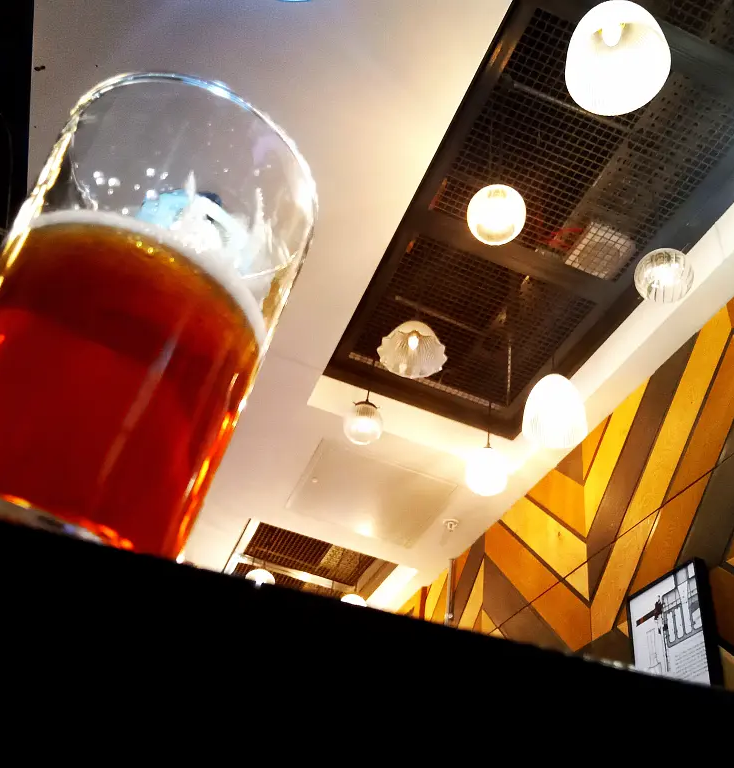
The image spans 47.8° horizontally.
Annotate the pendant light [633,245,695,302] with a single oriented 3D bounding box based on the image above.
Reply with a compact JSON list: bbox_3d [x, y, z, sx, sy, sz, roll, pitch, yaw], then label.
[{"bbox_3d":[0.883,-0.323,2.470,0.169,0.152,0.169,6,-39,5],"label":"pendant light"}]

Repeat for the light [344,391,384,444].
[{"bbox_3d":[-0.013,0.139,3.286,0.158,0.225,0.158,6,-39,5],"label":"light"}]

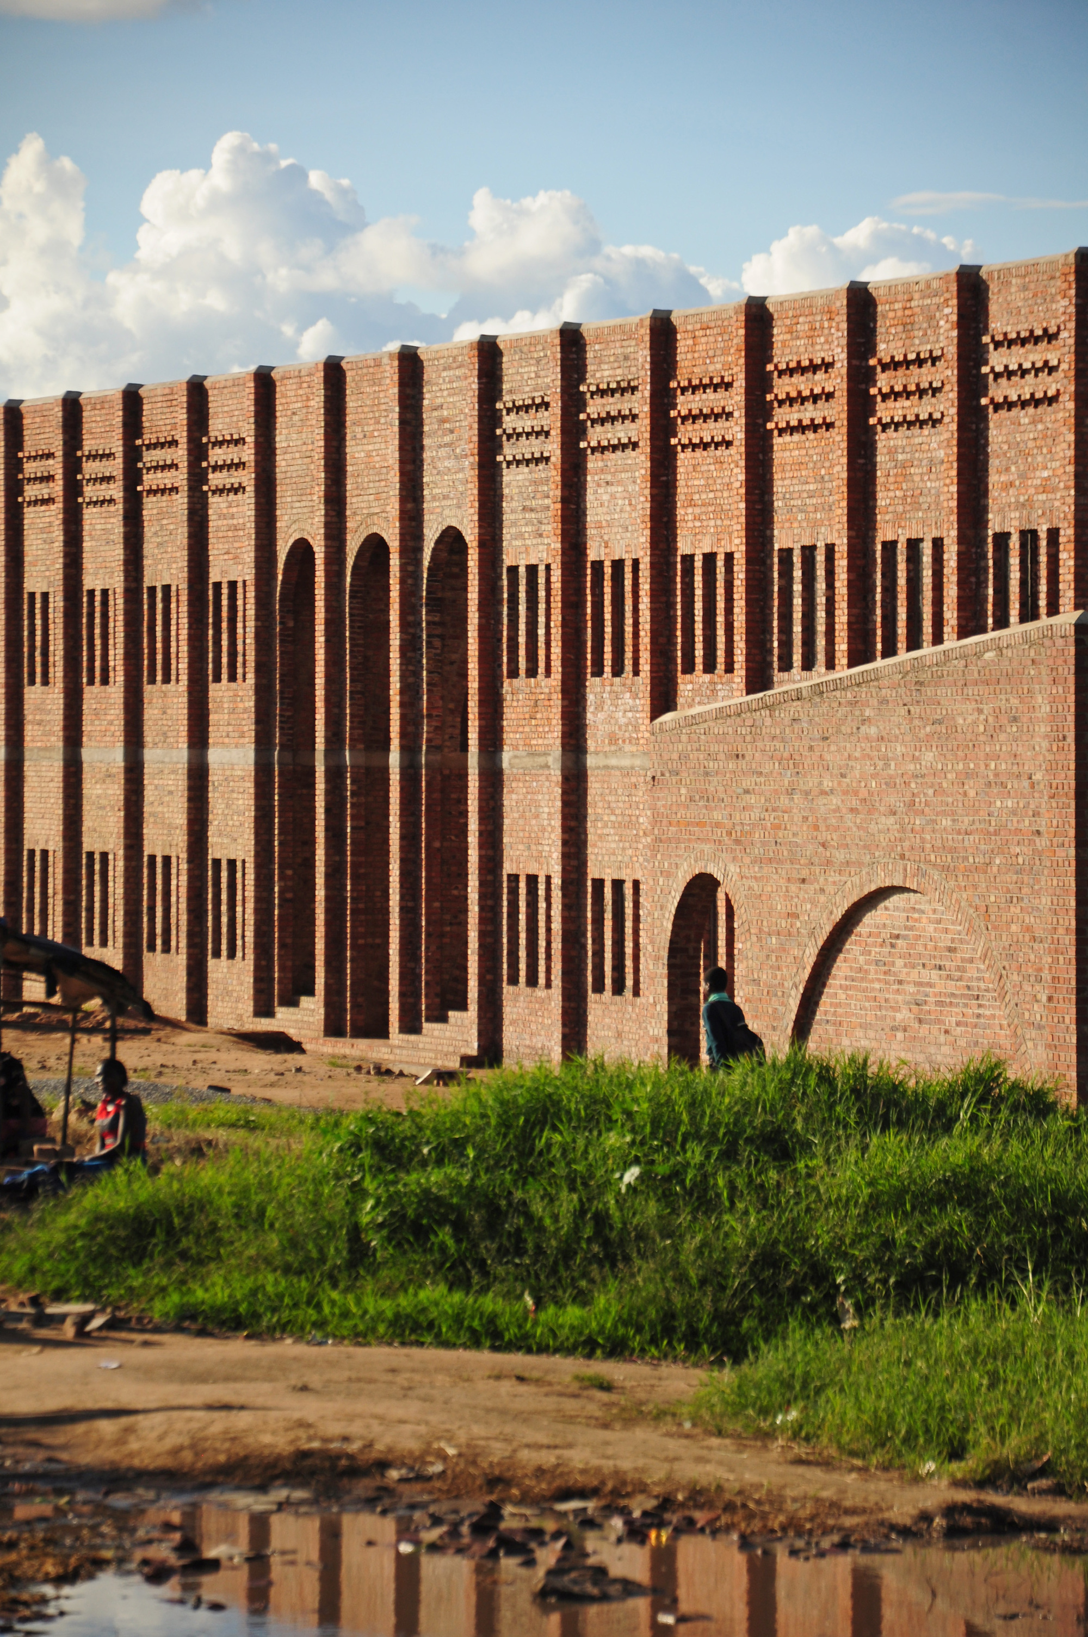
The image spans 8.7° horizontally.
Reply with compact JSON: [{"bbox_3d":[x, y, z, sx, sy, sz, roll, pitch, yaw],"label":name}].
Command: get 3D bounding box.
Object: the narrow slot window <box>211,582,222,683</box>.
[{"bbox_3d":[-4.787,-2.768,106.037,0.150,1.504,0.430,0,1,-21],"label":"narrow slot window"}]

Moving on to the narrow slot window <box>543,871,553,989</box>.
[{"bbox_3d":[0.163,1.487,93.367,0.150,1.495,0.430,0,1,-21],"label":"narrow slot window"}]

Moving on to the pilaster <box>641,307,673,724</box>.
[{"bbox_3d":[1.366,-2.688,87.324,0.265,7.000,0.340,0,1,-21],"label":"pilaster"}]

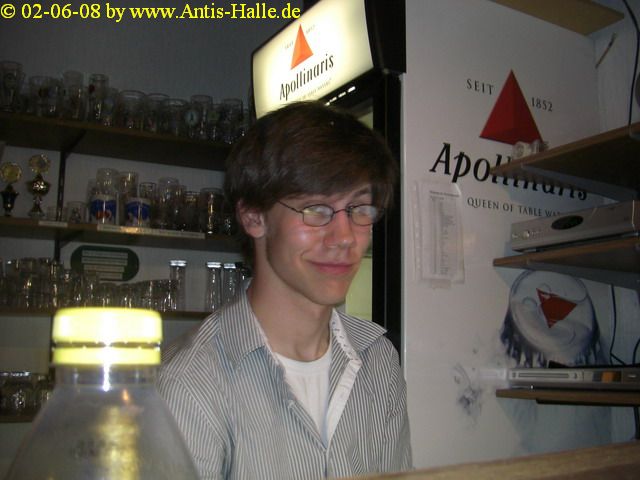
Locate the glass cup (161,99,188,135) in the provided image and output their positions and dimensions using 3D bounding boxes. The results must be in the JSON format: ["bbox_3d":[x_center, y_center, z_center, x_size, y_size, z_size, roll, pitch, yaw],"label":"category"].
[{"bbox_3d":[-0.461,-0.375,2.229,0.081,0.122,0.081,0,-9,0],"label":"glass cup"}]

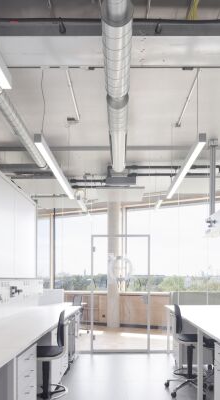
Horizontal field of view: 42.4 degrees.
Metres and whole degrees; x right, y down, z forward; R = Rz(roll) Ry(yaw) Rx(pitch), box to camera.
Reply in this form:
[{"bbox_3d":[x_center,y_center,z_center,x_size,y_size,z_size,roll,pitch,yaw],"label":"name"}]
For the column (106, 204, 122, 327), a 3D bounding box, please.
[{"bbox_3d":[0.105,1.740,7.800,0.370,3.500,0.370,0,0,0],"label":"column"}]

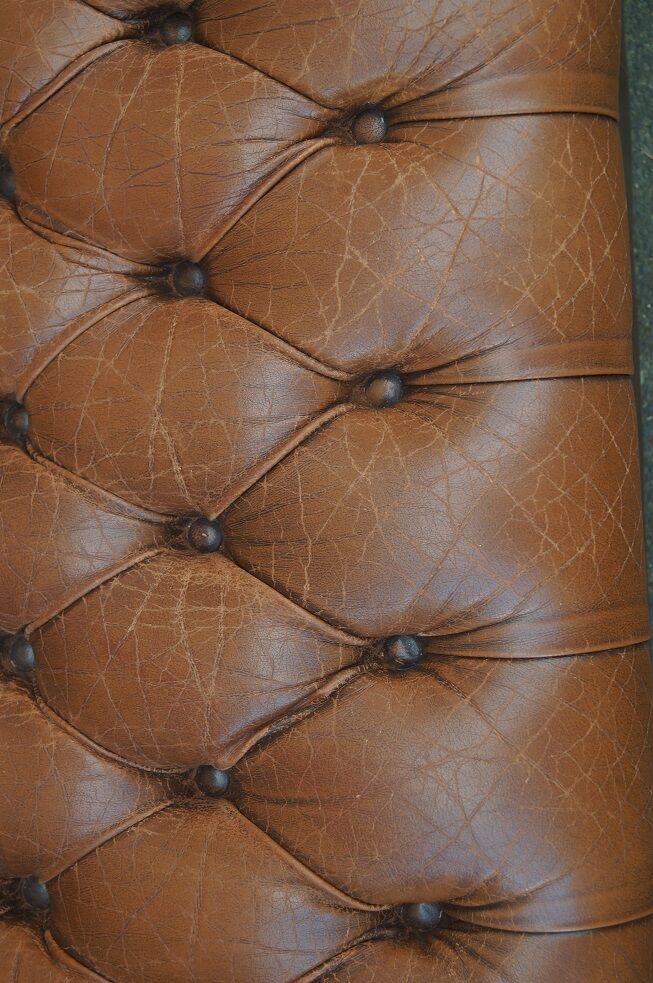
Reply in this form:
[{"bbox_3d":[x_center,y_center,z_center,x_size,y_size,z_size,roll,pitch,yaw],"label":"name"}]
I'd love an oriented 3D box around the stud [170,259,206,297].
[{"bbox_3d":[-0.080,-0.123,0.947,0.009,0.020,0.020,0,90,-67],"label":"stud"}]

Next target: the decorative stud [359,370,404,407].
[{"bbox_3d":[0.032,-0.057,0.900,0.020,0.009,0.020,0,90,18],"label":"decorative stud"}]

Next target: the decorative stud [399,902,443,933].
[{"bbox_3d":[0.052,0.233,0.900,0.020,0.009,0.020,0,90,18],"label":"decorative stud"}]

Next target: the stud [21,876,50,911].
[{"bbox_3d":[-0.177,0.245,0.998,0.009,0.020,0.020,0,90,-61],"label":"stud"}]

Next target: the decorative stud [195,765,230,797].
[{"bbox_3d":[-0.065,0.167,0.947,0.009,0.020,0.020,0,90,-67],"label":"decorative stud"}]

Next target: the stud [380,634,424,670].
[{"bbox_3d":[0.043,0.088,0.900,0.020,0.009,0.020,0,90,18],"label":"stud"}]

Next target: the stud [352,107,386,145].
[{"bbox_3d":[0.024,-0.201,0.900,0.020,0.009,0.020,0,90,18],"label":"stud"}]

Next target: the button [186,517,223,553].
[{"bbox_3d":[-0.070,0.025,0.947,0.009,0.020,0.020,0,90,-67],"label":"button"}]

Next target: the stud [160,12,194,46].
[{"bbox_3d":[-0.086,-0.267,0.947,0.009,0.020,0.020,0,90,-67],"label":"stud"}]

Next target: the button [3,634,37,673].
[{"bbox_3d":[-0.185,0.099,0.998,0.009,0.020,0.020,0,90,-61],"label":"button"}]

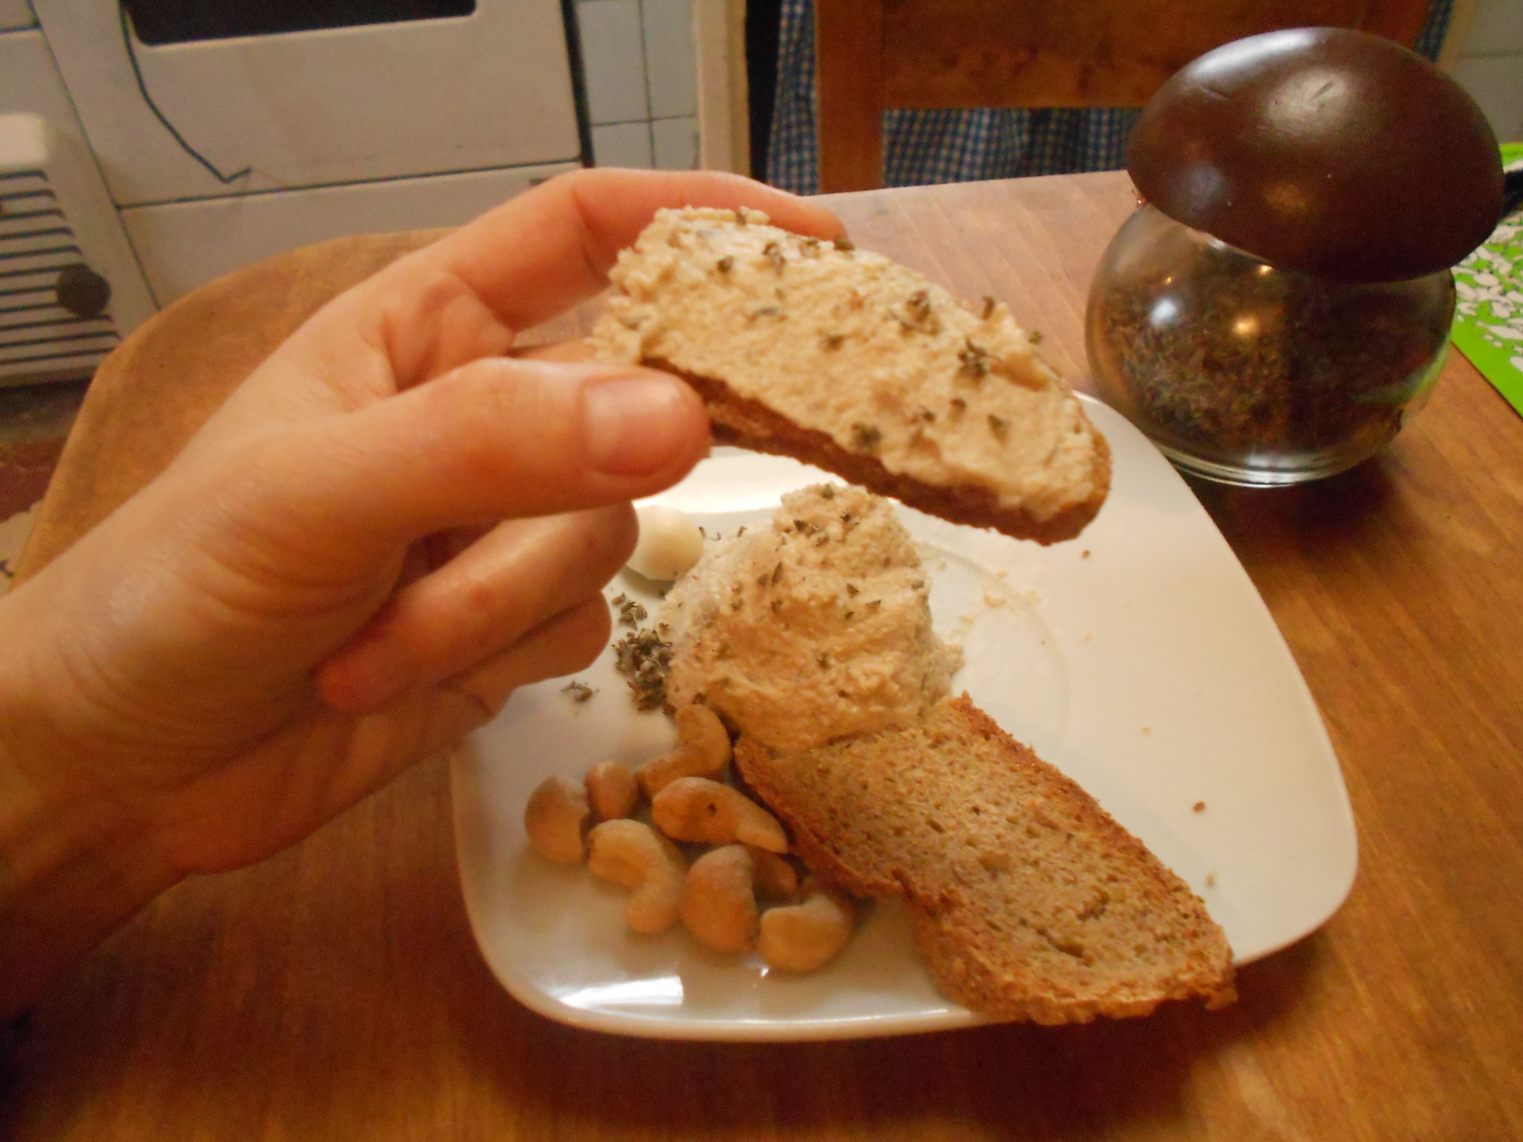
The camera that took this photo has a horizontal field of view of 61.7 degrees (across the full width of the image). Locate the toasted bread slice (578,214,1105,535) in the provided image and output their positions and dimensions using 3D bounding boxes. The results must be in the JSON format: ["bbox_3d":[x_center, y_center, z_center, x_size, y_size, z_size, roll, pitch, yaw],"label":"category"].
[{"bbox_3d":[0.015,-0.033,0.216,0.086,0.014,0.041,22,55,7],"label":"toasted bread slice"}]

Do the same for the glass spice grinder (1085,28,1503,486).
[{"bbox_3d":[0.138,-0.086,0.334,0.095,0.103,0.095,-2,45,0],"label":"glass spice grinder"}]

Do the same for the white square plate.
[{"bbox_3d":[0.024,0.021,0.290,0.180,0.020,0.180,-6,45,-4],"label":"white square plate"}]

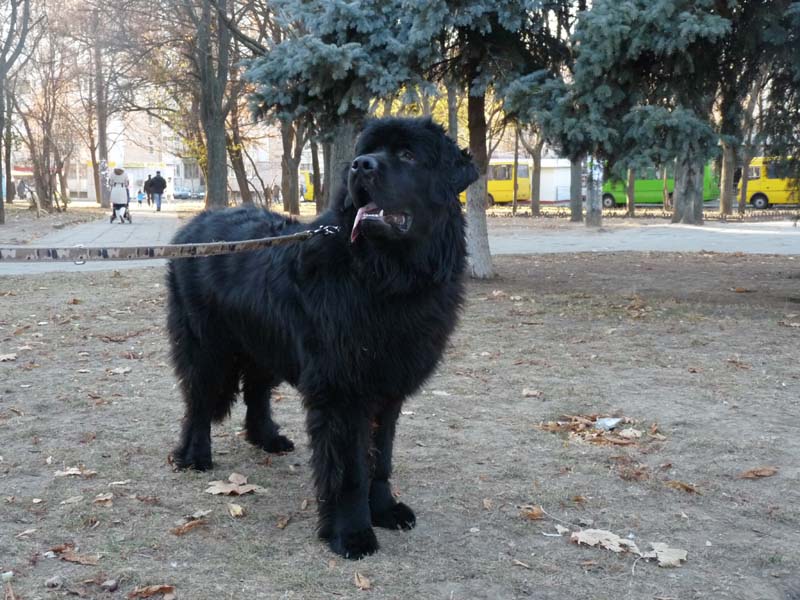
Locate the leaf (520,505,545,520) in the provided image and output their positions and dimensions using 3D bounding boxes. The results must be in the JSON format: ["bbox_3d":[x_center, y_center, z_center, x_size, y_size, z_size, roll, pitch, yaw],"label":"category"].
[{"bbox_3d":[0.320,0.513,2.524,0.056,0.030,0.048,0,6,-4],"label":"leaf"}]

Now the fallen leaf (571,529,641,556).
[{"bbox_3d":[0.462,0.536,2.325,0.159,0.025,0.090,3,6,23],"label":"fallen leaf"}]

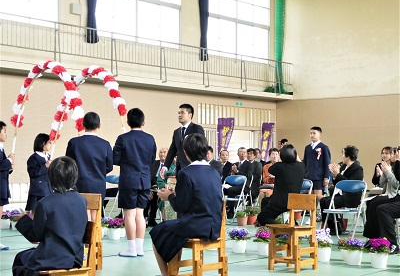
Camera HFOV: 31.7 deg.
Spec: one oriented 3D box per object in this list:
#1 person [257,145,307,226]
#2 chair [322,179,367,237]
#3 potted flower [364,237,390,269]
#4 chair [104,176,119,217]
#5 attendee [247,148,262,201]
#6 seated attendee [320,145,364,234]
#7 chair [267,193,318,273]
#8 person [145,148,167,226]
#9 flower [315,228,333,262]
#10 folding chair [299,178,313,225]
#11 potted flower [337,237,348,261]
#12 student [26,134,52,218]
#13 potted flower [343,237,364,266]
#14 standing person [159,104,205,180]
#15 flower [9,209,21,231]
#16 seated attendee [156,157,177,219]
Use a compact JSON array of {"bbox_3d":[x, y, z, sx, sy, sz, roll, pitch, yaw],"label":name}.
[{"bbox_3d":[0.974,0.676,8.415,0.500,1.190,0.680,1,-2,-25],"label":"person"},{"bbox_3d":[1.829,0.929,8.893,0.450,0.765,0.460,0,-2,41],"label":"chair"},{"bbox_3d":[1.698,1.094,6.743,0.250,0.280,0.250,0,-1,0],"label":"potted flower"},{"bbox_3d":[-1.332,0.933,10.609,0.460,0.760,0.470,-1,-2,41],"label":"chair"},{"bbox_3d":[0.824,0.745,11.500,0.680,1.200,0.480,2,-2,-41],"label":"attendee"},{"bbox_3d":[1.867,0.694,9.300,0.660,1.220,0.480,1,-1,-3],"label":"seated attendee"},{"bbox_3d":[0.872,0.875,6.569,0.360,0.700,0.380,-1,-2,45],"label":"chair"},{"bbox_3d":[-0.645,0.720,10.700,0.500,1.180,0.720,0,-1,18],"label":"person"},{"bbox_3d":[1.275,1.100,7.229,0.190,0.340,0.190,1,-1,0],"label":"flower"},{"bbox_3d":[1.225,0.931,9.312,0.450,0.765,0.460,0,-2,41],"label":"folding chair"},{"bbox_3d":[1.520,1.113,7.153,0.230,0.260,0.230,-1,-2,43],"label":"potted flower"},{"bbox_3d":[-1.941,0.589,8.550,0.330,1.310,0.400,0,-2,32],"label":"student"},{"bbox_3d":[1.511,1.099,6.903,0.235,0.275,0.235,0,-1,0],"label":"potted flower"},{"bbox_3d":[-0.209,0.427,9.121,0.540,1.710,0.420,-1,-2,37],"label":"standing person"},{"bbox_3d":[-2.486,1.113,9.600,0.250,0.300,0.250,1,-1,0],"label":"flower"},{"bbox_3d":[-0.340,0.724,10.637,0.500,1.200,0.680,0,-1,24],"label":"seated attendee"}]

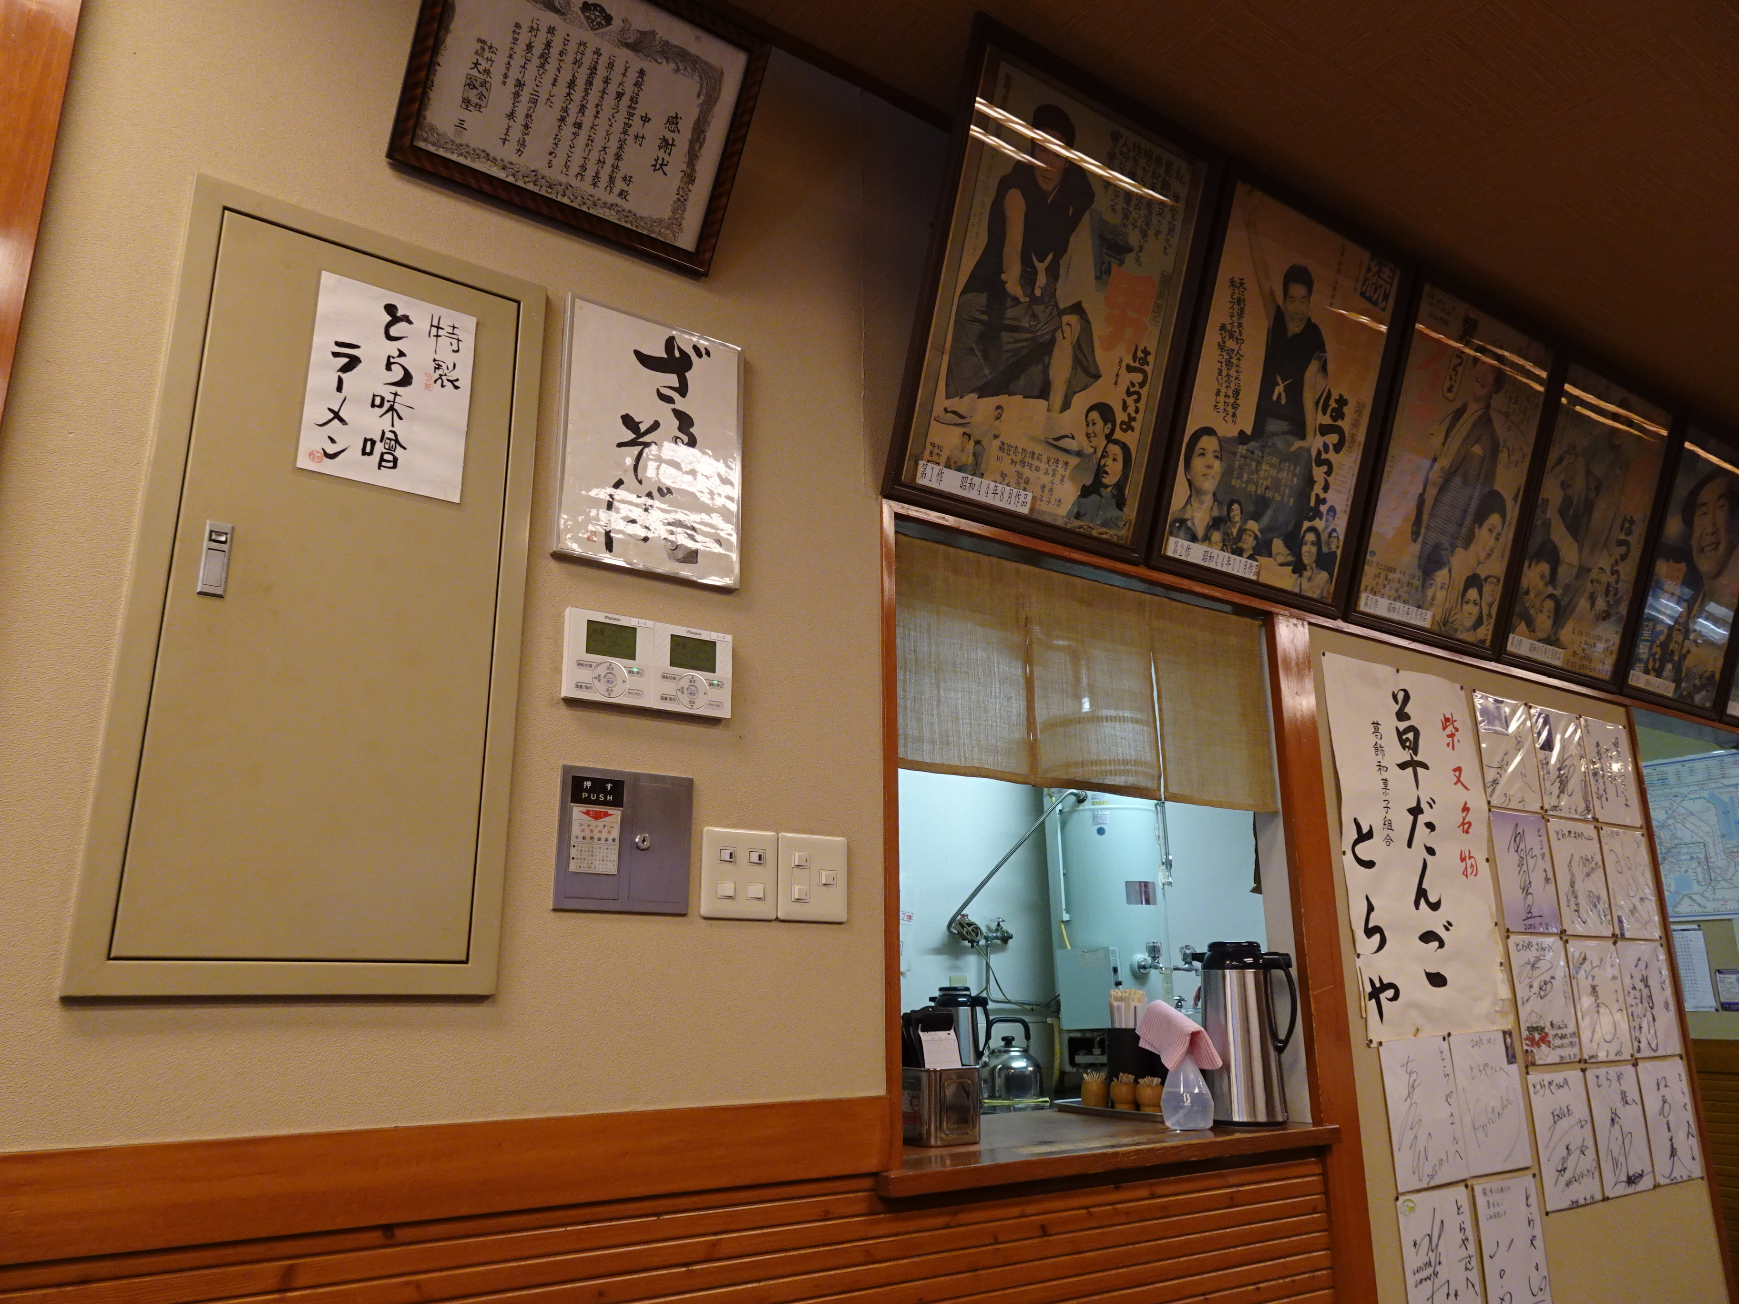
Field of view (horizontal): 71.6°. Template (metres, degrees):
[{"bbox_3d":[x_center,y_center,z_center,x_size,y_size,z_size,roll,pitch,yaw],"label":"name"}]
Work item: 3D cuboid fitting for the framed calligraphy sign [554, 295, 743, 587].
[{"bbox_3d":[-0.305,-0.292,1.705,0.272,0.378,0.021,10,-18,-33],"label":"framed calligraphy sign"}]

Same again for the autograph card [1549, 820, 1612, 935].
[{"bbox_3d":[1.750,0.559,2.973,0.242,0.272,0.008,10,-18,-33],"label":"autograph card"}]

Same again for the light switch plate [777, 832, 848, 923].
[{"bbox_3d":[-0.076,0.320,1.707,0.116,0.120,0.010,10,-19,-33],"label":"light switch plate"}]

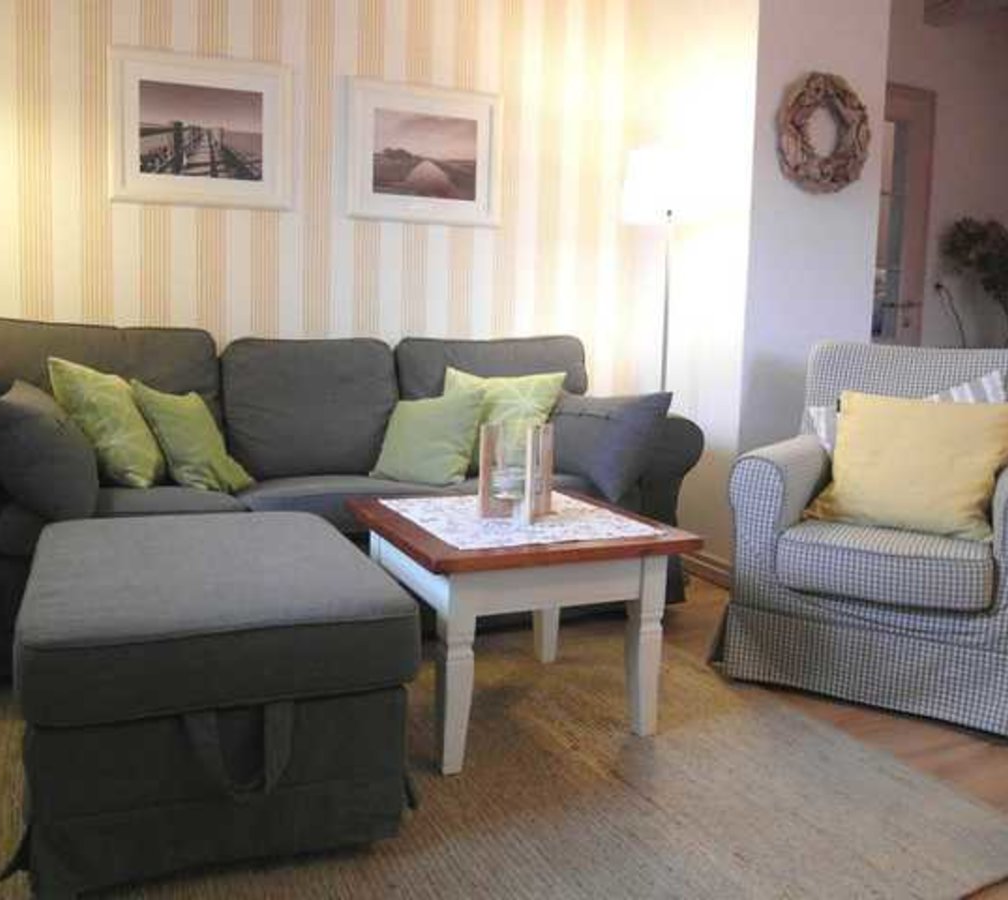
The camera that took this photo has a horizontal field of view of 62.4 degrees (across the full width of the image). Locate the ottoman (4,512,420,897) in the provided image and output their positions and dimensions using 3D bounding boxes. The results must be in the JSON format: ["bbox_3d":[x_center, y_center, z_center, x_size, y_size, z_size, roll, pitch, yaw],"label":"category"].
[{"bbox_3d":[-0.579,0.416,1.635,0.600,0.420,0.770,-1,7,-25],"label":"ottoman"}]

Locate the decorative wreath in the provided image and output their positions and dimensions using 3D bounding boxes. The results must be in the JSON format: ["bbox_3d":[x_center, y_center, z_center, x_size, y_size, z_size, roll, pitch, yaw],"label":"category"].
[{"bbox_3d":[1.133,-1.124,2.955,0.410,0.420,0.090,-1,7,-21],"label":"decorative wreath"}]

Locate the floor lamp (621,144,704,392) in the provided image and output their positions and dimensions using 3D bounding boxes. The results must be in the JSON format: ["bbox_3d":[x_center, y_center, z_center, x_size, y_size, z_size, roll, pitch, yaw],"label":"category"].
[{"bbox_3d":[0.614,-0.347,3.279,0.340,1.660,0.340,-1,7,-24],"label":"floor lamp"}]

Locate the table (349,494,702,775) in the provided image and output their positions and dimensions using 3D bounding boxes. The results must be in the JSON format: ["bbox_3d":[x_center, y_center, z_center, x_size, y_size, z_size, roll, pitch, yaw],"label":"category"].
[{"bbox_3d":[0.009,0.386,1.954,0.610,0.460,0.630,-1,7,-25],"label":"table"}]

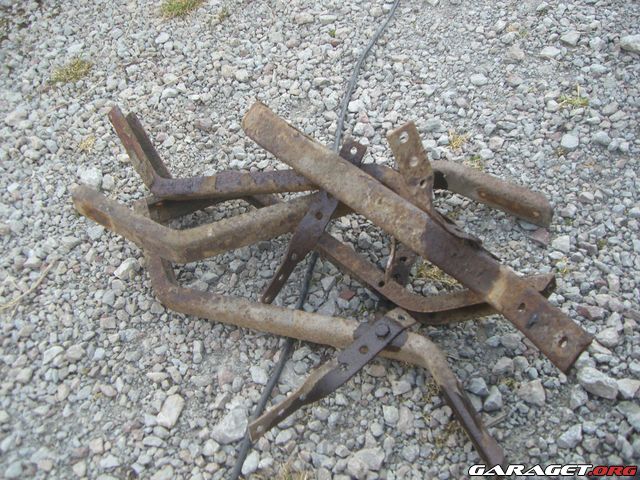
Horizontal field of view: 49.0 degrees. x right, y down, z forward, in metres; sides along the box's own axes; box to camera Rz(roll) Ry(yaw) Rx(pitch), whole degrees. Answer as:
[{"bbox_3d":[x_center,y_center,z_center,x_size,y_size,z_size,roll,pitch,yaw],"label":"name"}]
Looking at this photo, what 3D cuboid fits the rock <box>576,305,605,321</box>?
[{"bbox_3d":[0.452,0.122,1.170,0.044,0.018,0.023,9,51,8],"label":"rock"}]

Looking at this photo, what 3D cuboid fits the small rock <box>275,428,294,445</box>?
[{"bbox_3d":[-0.051,0.285,1.018,0.020,0.018,0.030,31,55,28],"label":"small rock"}]

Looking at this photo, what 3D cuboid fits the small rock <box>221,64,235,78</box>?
[{"bbox_3d":[-0.208,-0.381,1.590,0.029,0.023,0.029,0,50,0],"label":"small rock"}]

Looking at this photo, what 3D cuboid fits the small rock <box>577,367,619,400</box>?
[{"bbox_3d":[0.427,0.221,1.080,0.058,0.036,0.042,21,53,17],"label":"small rock"}]

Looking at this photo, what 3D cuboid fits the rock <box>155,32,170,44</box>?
[{"bbox_3d":[-0.374,-0.480,1.675,0.035,0.020,0.025,-20,53,-16],"label":"rock"}]

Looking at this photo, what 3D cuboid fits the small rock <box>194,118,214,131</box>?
[{"bbox_3d":[-0.246,-0.246,1.497,0.042,0.021,0.025,0,52,0],"label":"small rock"}]

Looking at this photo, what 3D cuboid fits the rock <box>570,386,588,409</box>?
[{"bbox_3d":[0.395,0.239,1.071,0.025,0.020,0.038,8,50,6],"label":"rock"}]

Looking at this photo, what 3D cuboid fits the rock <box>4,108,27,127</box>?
[{"bbox_3d":[-0.654,-0.263,1.510,0.047,0.025,0.030,-24,56,-18],"label":"rock"}]

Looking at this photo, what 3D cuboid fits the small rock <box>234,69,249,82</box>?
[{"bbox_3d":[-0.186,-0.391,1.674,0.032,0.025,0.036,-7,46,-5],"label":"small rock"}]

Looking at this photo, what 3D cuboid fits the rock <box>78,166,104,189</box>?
[{"bbox_3d":[-0.465,-0.127,1.424,0.048,0.037,0.051,-19,48,-16],"label":"rock"}]

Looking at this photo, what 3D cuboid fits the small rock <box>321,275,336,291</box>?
[{"bbox_3d":[0.015,0.075,1.246,0.028,0.019,0.030,0,52,0],"label":"small rock"}]

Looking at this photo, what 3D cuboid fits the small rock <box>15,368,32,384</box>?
[{"bbox_3d":[-0.478,0.220,1.133,0.028,0.015,0.020,-33,59,-23],"label":"small rock"}]

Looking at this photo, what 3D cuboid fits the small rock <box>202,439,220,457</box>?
[{"bbox_3d":[-0.158,0.301,1.019,0.024,0.018,0.022,20,53,16],"label":"small rock"}]

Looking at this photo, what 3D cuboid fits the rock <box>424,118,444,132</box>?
[{"bbox_3d":[0.243,-0.244,1.494,0.042,0.023,0.031,-4,52,-3],"label":"rock"}]

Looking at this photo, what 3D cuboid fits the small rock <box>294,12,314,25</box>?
[{"bbox_3d":[-0.037,-0.544,1.727,0.048,0.023,0.029,4,50,3],"label":"small rock"}]

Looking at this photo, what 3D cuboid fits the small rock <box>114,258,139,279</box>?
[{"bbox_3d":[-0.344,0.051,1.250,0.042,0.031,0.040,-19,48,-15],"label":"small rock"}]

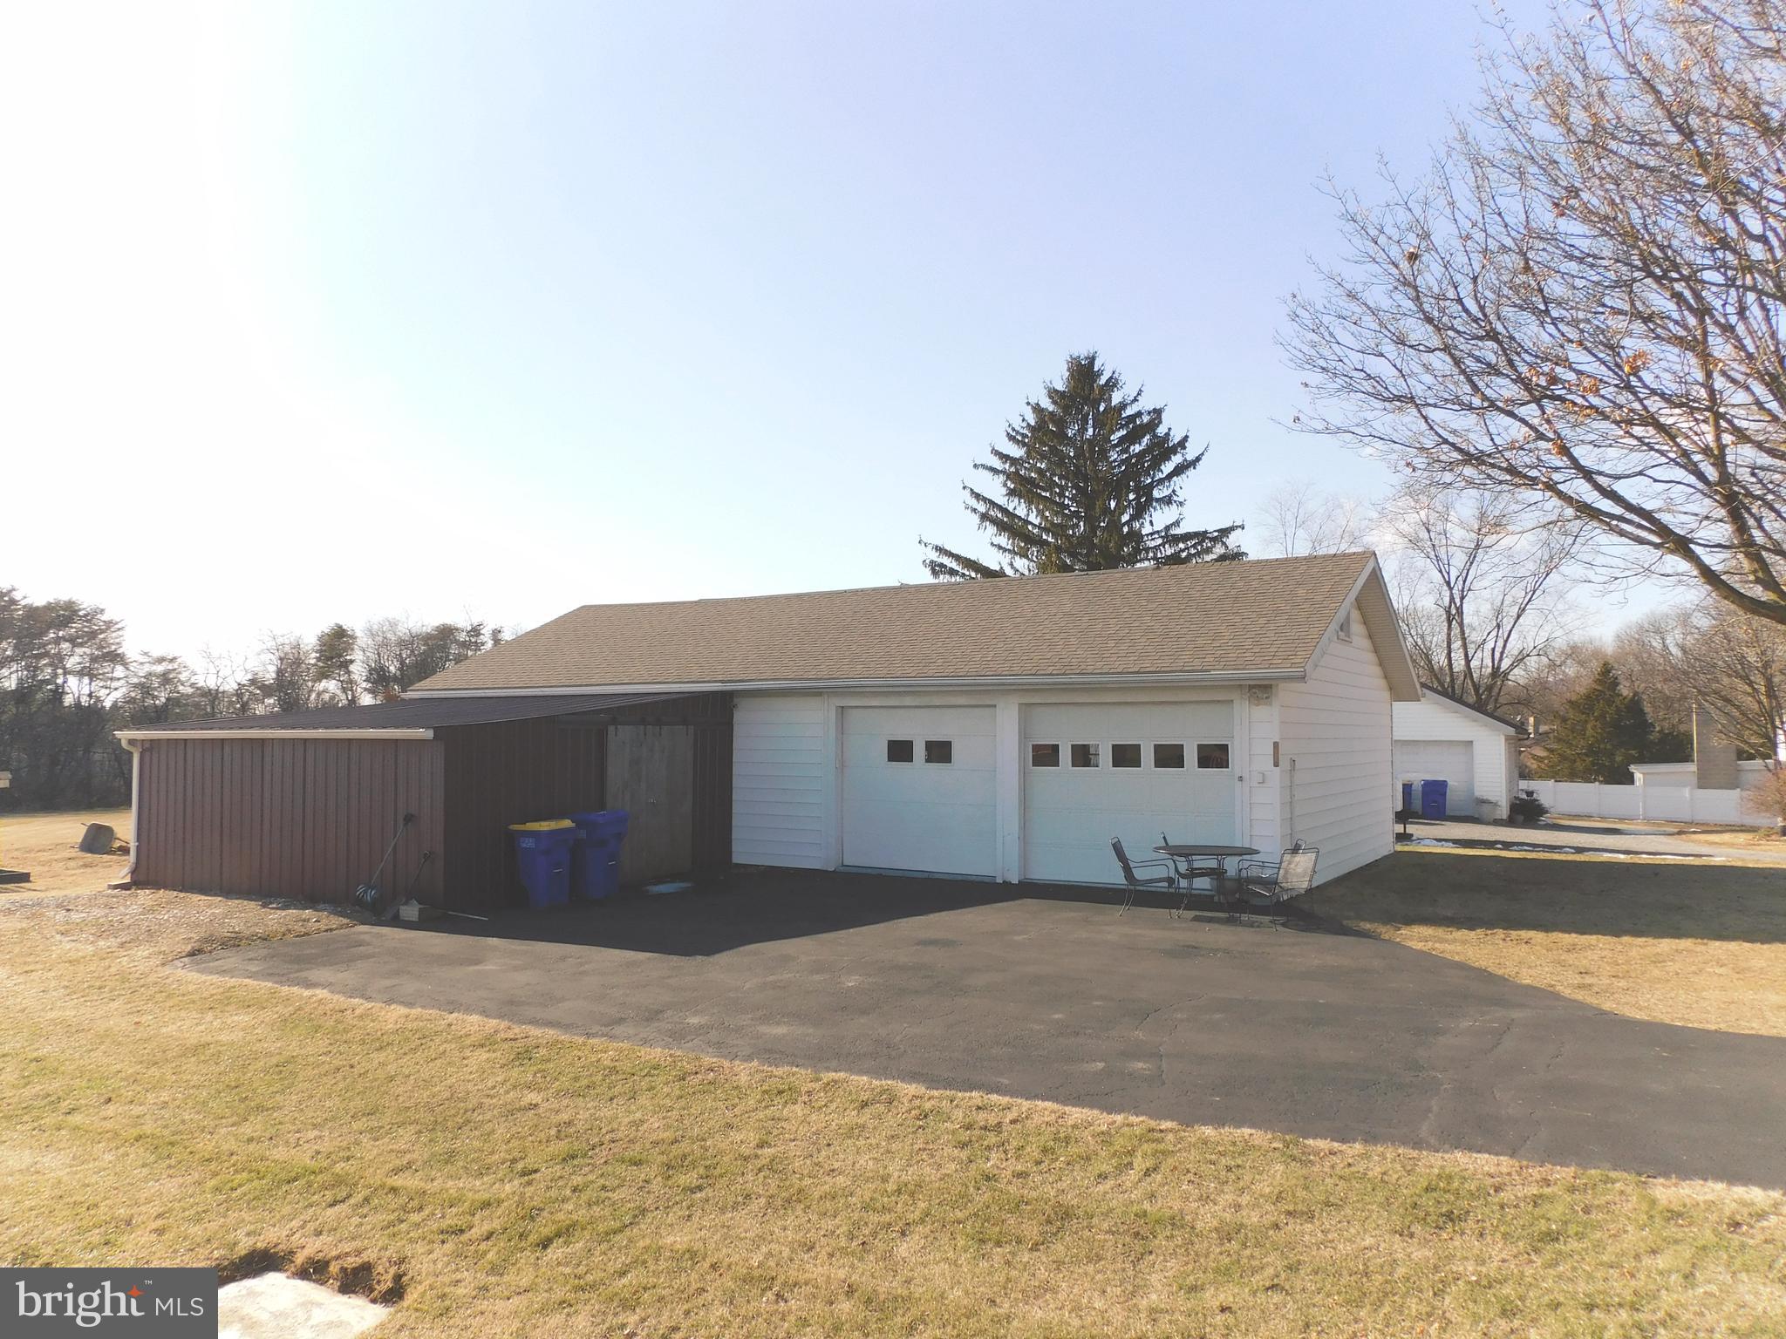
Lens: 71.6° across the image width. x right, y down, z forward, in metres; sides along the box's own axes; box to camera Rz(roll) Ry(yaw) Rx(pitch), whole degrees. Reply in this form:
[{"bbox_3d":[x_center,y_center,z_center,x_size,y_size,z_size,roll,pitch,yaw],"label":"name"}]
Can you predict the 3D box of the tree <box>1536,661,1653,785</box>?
[{"bbox_3d":[35.164,3.413,61.890,6.100,7.595,6.100,-2,-4,32],"label":"tree"}]

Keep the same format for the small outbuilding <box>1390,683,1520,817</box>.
[{"bbox_3d":[16.700,2.440,37.949,4.850,3.850,6.450,-2,-4,32],"label":"small outbuilding"}]

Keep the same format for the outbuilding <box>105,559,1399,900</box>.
[{"bbox_3d":[-1.316,0.768,20.805,16.900,5.010,14.050,-2,-4,32],"label":"outbuilding"}]

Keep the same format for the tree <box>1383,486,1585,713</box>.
[{"bbox_3d":[22.915,-0.760,48.103,7.800,12.674,7.800,-2,-4,32],"label":"tree"}]

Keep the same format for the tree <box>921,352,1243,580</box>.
[{"bbox_3d":[5.554,-2.492,36.184,9.600,13.432,9.600,-2,-4,32],"label":"tree"}]

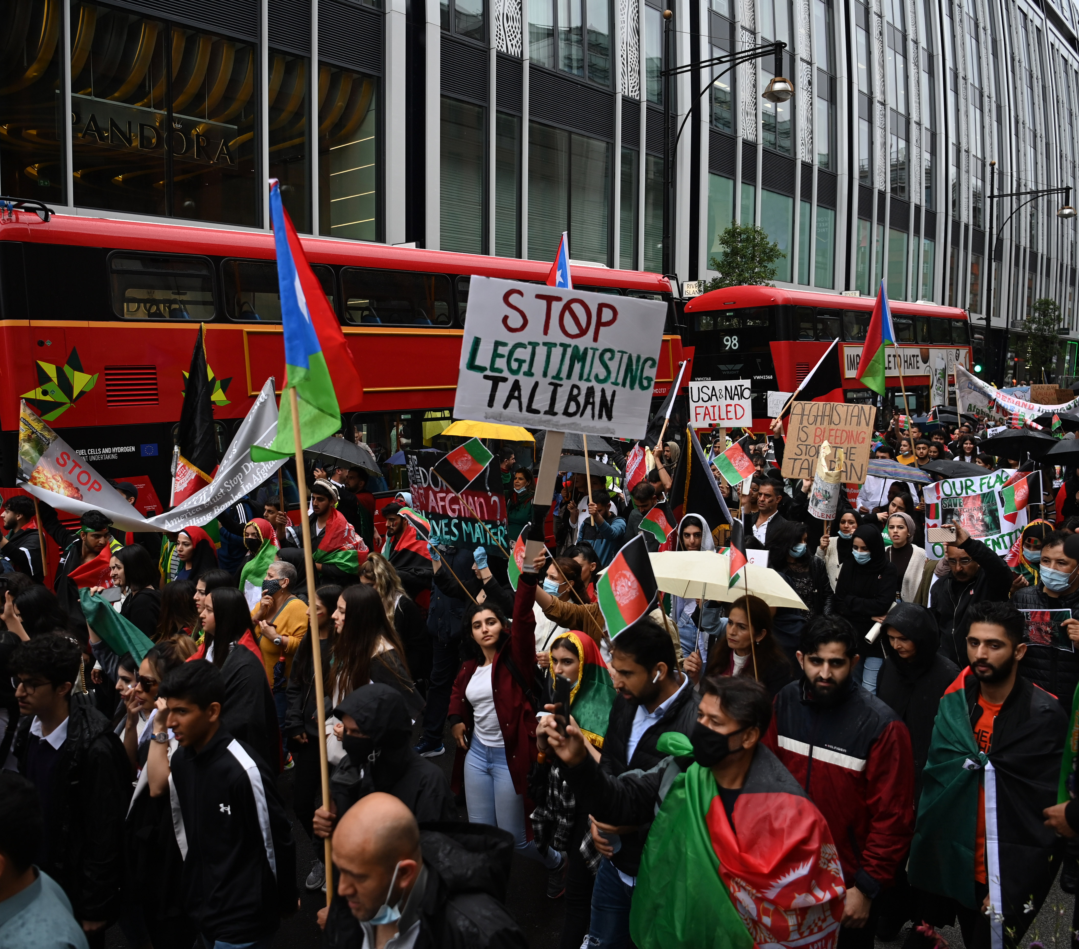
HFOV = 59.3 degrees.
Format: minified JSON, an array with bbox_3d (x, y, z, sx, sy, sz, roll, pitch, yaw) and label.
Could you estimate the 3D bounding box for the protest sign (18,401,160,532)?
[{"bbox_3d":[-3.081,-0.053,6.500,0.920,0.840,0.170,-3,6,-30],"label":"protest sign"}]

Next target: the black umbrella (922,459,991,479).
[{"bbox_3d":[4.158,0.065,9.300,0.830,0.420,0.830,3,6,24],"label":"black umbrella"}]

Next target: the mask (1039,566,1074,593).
[{"bbox_3d":[2.155,0.433,3.950,0.085,0.115,0.145,-5,8,-42],"label":"mask"}]

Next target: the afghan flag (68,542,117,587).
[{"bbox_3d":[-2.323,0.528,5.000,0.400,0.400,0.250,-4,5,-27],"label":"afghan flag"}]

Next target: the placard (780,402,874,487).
[{"bbox_3d":[2.290,-0.246,7.500,0.680,0.610,0.030,7,1,16],"label":"placard"}]

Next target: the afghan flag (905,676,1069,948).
[{"bbox_3d":[1.510,1.133,3.200,0.500,0.930,0.360,3,6,37],"label":"afghan flag"}]

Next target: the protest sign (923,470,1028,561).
[{"bbox_3d":[2.990,0.274,6.500,0.680,0.510,0.060,-4,5,30],"label":"protest sign"}]

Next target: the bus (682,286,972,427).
[{"bbox_3d":[7.750,-2.200,24.200,2.520,4.380,10.500,4,7,44],"label":"bus"}]

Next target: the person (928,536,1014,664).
[{"bbox_3d":[2.299,0.722,5.050,0.520,0.800,0.400,3,4,38],"label":"person"}]

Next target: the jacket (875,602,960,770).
[{"bbox_3d":[1.521,0.918,3.800,0.450,0.800,0.330,3,4,38],"label":"jacket"}]

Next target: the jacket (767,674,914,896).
[{"bbox_3d":[1.002,1.038,3.150,0.500,0.700,0.300,3,6,36],"label":"jacket"}]

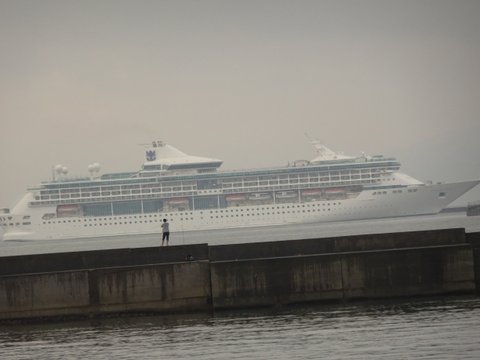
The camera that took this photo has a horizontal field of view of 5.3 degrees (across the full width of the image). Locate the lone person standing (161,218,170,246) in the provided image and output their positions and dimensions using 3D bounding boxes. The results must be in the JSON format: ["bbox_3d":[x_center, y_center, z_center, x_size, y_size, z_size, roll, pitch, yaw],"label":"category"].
[{"bbox_3d":[-4.487,3.171,314.000,0.500,1.680,0.380,-4,0,10],"label":"lone person standing"}]

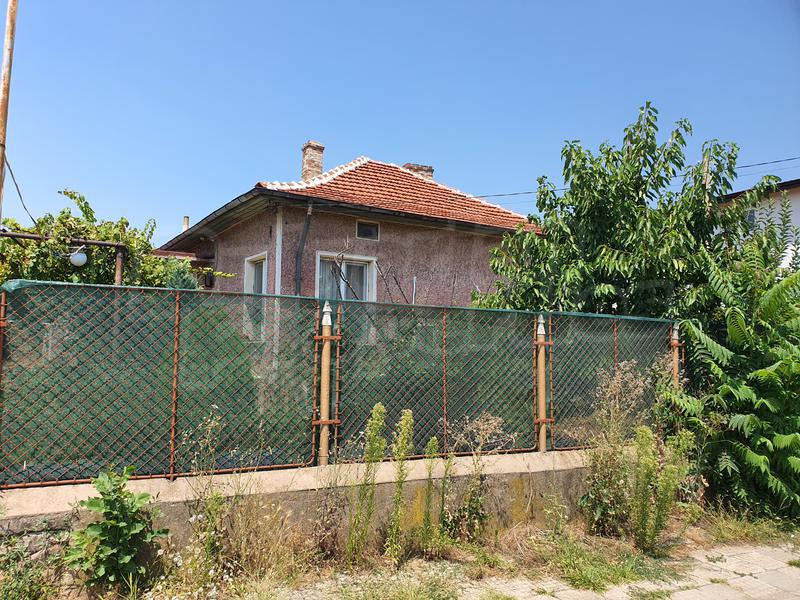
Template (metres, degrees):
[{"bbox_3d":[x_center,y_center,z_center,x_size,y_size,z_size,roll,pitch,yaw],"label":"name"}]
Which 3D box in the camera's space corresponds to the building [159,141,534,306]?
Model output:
[{"bbox_3d":[-0.941,-0.795,15.707,8.720,6.550,7.957,4,-6,-33],"label":"building"}]

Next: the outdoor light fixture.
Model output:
[{"bbox_3d":[-3.585,-0.485,6.700,0.210,0.210,0.210,3,-6,-27],"label":"outdoor light fixture"}]

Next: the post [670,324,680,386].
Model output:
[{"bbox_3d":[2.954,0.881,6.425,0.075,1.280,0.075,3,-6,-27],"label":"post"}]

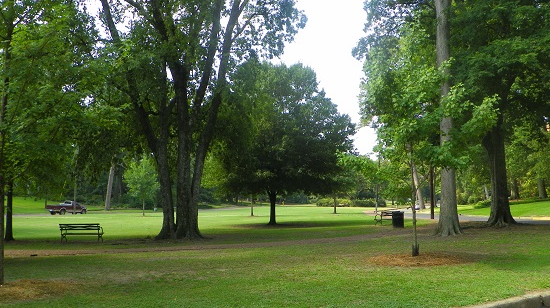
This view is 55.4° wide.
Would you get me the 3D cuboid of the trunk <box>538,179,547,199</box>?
[{"bbox_3d":[27.592,3.570,54.092,0.850,2.100,0.850,0,-5,0],"label":"trunk"}]

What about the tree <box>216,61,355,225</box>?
[{"bbox_3d":[0.731,-0.598,36.987,9.400,11.100,9.200,0,-5,0],"label":"tree"}]

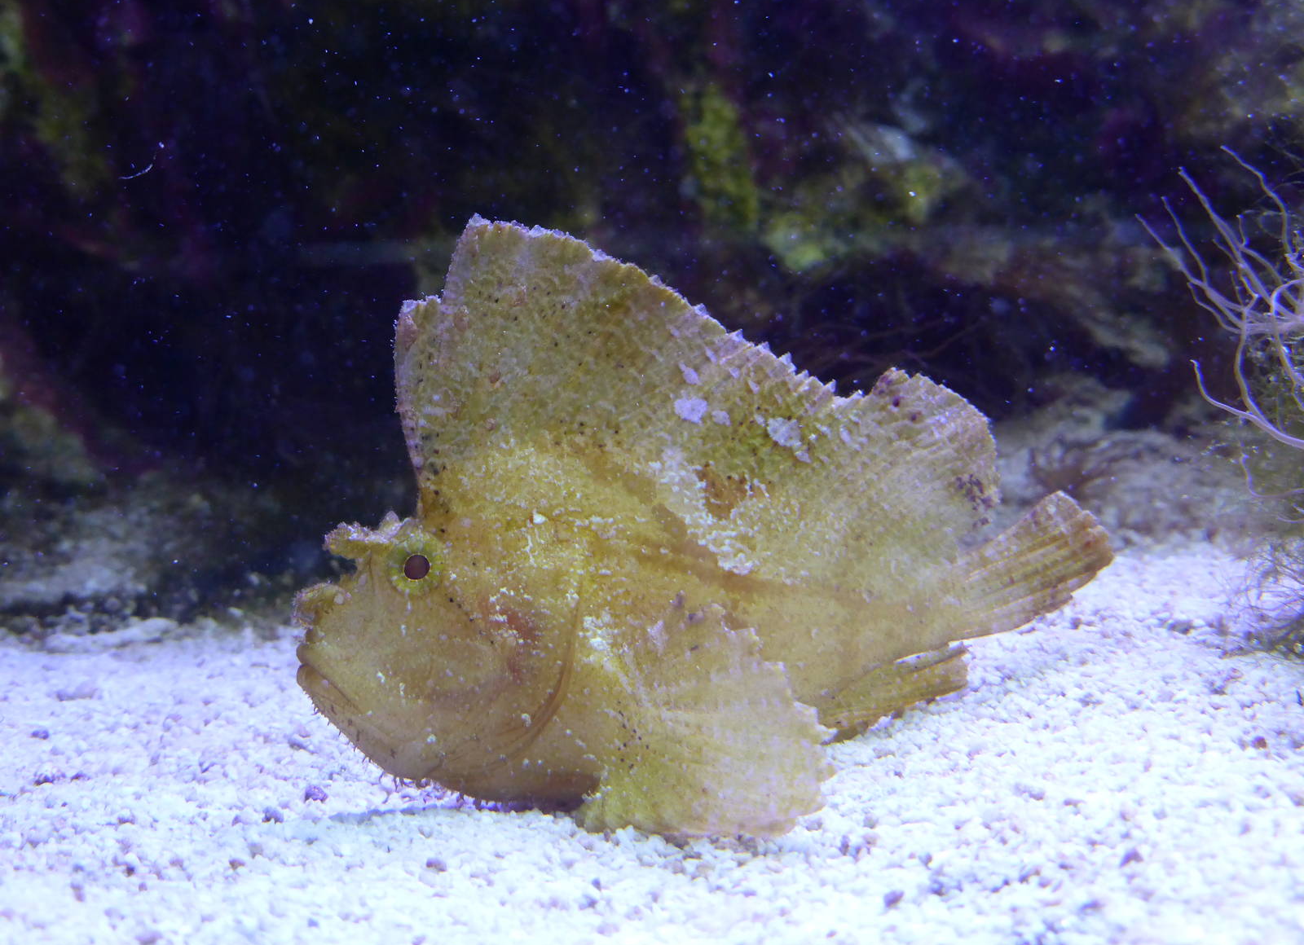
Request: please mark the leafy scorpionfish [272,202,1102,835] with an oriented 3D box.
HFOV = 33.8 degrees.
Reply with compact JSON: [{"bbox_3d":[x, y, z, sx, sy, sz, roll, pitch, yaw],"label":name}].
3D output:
[{"bbox_3d":[0.010,0.004,0.236,0.100,0.065,0.035,-3,9,-23],"label":"leafy scorpionfish"}]

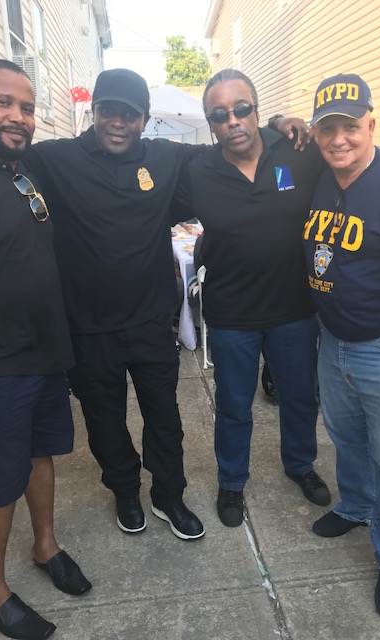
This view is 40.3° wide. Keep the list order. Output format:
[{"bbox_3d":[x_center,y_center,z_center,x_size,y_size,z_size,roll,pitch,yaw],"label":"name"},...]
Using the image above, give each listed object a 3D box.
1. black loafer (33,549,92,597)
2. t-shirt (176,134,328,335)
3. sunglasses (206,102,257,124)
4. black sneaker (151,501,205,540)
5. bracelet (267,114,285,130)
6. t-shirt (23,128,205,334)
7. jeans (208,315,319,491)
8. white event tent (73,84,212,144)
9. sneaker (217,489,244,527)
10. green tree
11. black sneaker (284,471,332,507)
[{"bbox_3d":[-0.485,0.916,1.949,0.300,0.085,0.110,14,23,41],"label":"black loafer"},{"bbox_3d":[0.249,-0.341,1.995,0.640,0.740,0.320,-1,18,5],"label":"t-shirt"},{"bbox_3d":[0.127,-0.632,1.585,0.140,0.042,0.130,-12,19,8],"label":"sunglasses"},{"bbox_3d":[-0.052,0.771,2.144,0.110,0.116,0.300,-13,20,-31],"label":"black sneaker"},{"bbox_3d":[0.315,-0.729,1.910,0.026,0.070,0.062,22,20,32],"label":"bracelet"},{"bbox_3d":[-0.277,-0.321,1.875,0.700,0.740,0.320,-4,18,-7],"label":"t-shirt"},{"bbox_3d":[0.304,0.282,2.207,0.410,0.890,0.300,-3,17,-5],"label":"jeans"},{"bbox_3d":[-0.526,-2.938,9.564,2.900,2.850,3.000,-4,18,-6],"label":"white event tent"},{"bbox_3d":[0.175,0.745,2.219,0.107,0.108,0.290,-2,17,0],"label":"sneaker"},{"bbox_3d":[-0.059,-10.594,26.136,3.700,7.400,3.700,-2,18,0],"label":"green tree"},{"bbox_3d":[0.533,0.712,2.337,0.108,0.110,0.290,-8,18,-19],"label":"black sneaker"}]

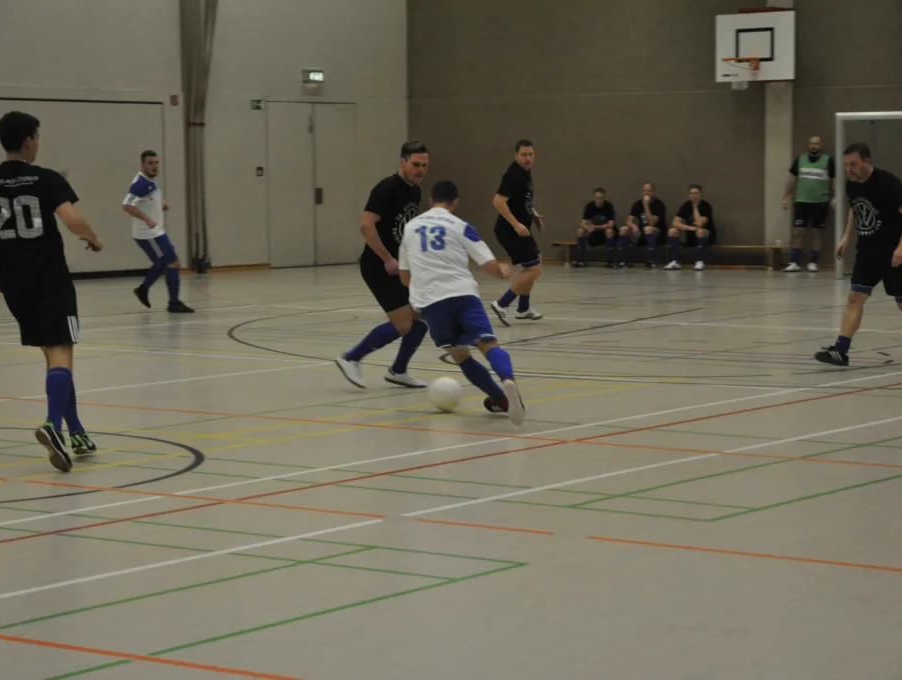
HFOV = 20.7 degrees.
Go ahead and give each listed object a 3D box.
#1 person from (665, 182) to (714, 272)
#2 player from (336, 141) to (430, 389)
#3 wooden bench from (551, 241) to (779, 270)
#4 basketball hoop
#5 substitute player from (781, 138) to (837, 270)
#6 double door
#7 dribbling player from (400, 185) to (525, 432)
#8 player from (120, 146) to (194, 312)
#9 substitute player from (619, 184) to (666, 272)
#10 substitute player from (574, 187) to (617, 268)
[{"bbox_3d":[3.372,-1.576,34.800,0.600,1.181,0.750,2,5,27],"label":"person"},{"bbox_3d":[-0.485,-0.537,17.500,0.600,1.726,0.720,-4,6,-42],"label":"player"},{"bbox_3d":[3.077,-1.171,35.120,3.960,0.330,0.280,3,5,36],"label":"wooden bench"},{"bbox_3d":[3.902,-3.549,33.178,0.470,0.423,0.600,3,5,36],"label":"basketball hoop"},{"bbox_3d":[4.932,-1.858,34.000,0.680,1.842,0.380,1,4,15],"label":"substitute player"},{"bbox_3d":[-2.028,-2.292,36.626,0.100,2.410,2.000,3,5,36],"label":"double door"},{"bbox_3d":[0.072,-0.260,15.500,0.780,1.464,0.850,0,4,8],"label":"dribbling player"},{"bbox_3d":[-3.111,-1.146,26.200,0.700,1.683,0.580,3,5,35],"label":"player"},{"bbox_3d":[2.727,-1.624,35.200,0.580,1.224,0.750,2,5,32],"label":"substitute player"},{"bbox_3d":[2.093,-1.620,35.800,0.570,1.137,0.720,1,5,22],"label":"substitute player"}]

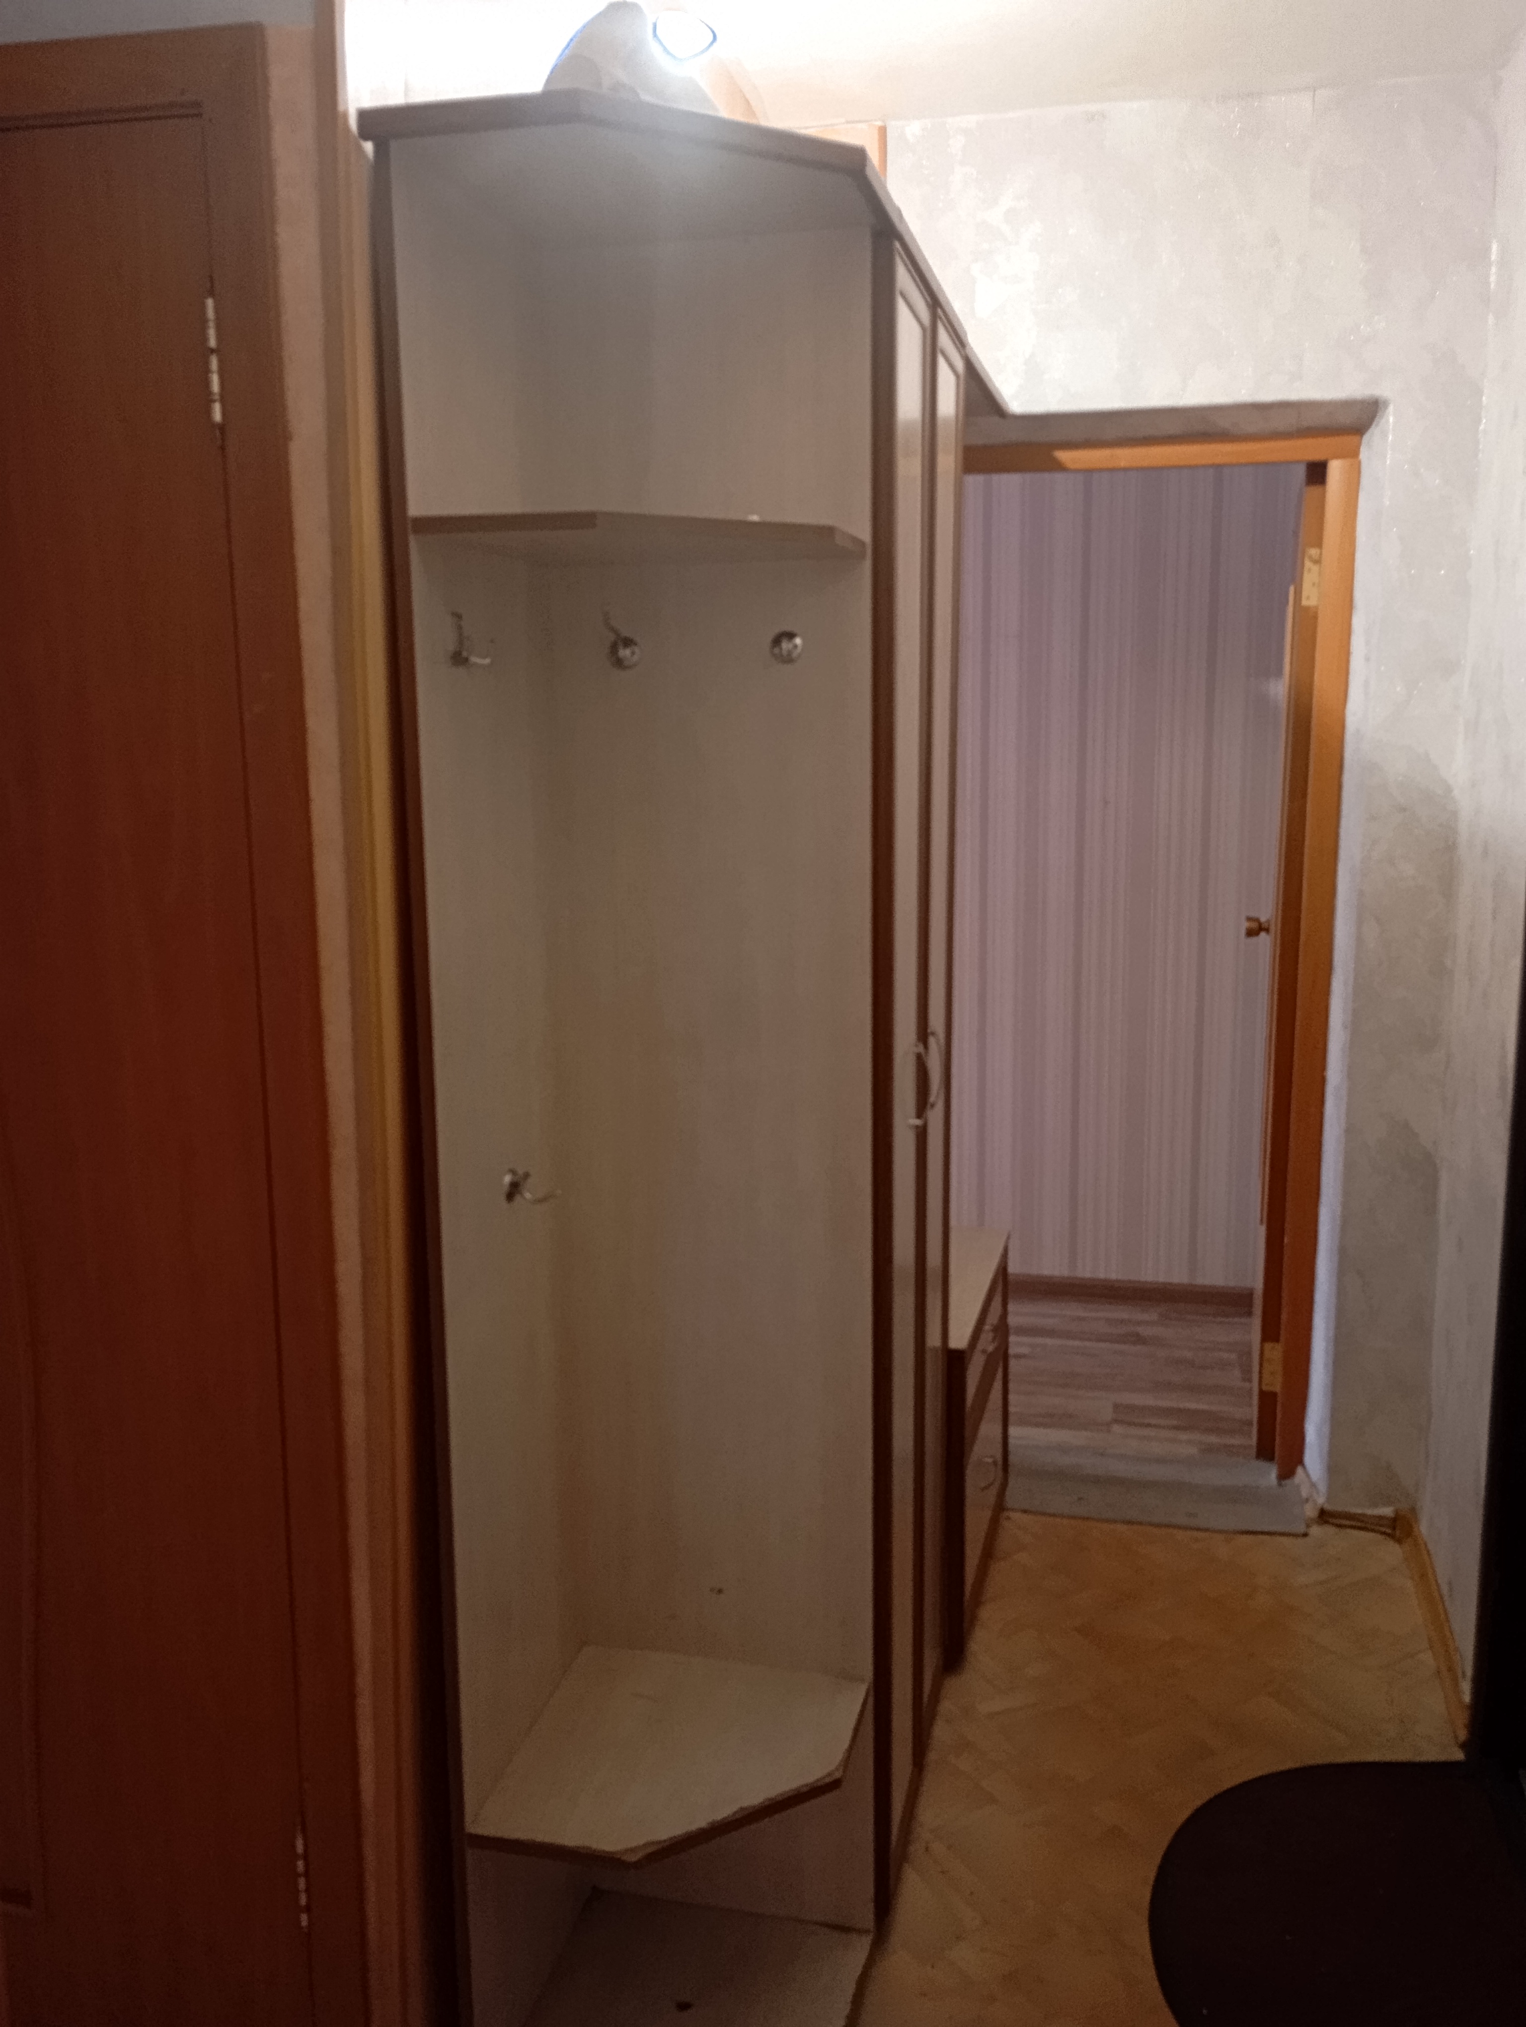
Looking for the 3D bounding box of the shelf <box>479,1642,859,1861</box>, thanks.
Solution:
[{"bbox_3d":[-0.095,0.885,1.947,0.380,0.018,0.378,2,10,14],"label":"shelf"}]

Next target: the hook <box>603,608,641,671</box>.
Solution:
[{"bbox_3d":[-0.165,-0.437,1.912,0.034,0.060,0.040,2,10,14],"label":"hook"}]

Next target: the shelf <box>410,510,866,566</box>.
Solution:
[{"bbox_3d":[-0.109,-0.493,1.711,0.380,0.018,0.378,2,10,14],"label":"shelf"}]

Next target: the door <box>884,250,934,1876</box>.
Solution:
[{"bbox_3d":[0.180,0.130,2.089,0.020,2.014,0.278,2,10,14],"label":"door"}]

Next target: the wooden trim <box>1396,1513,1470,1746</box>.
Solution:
[{"bbox_3d":[1.166,1.054,2.850,0.022,0.055,0.679,2,10,14],"label":"wooden trim"}]

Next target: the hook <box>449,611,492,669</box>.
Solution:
[{"bbox_3d":[-0.298,-0.383,1.682,0.036,0.056,0.030,2,10,14],"label":"hook"}]

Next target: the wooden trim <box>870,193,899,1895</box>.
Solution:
[{"bbox_3d":[0.147,0.162,1.967,0.024,2.061,0.020,2,10,14],"label":"wooden trim"}]

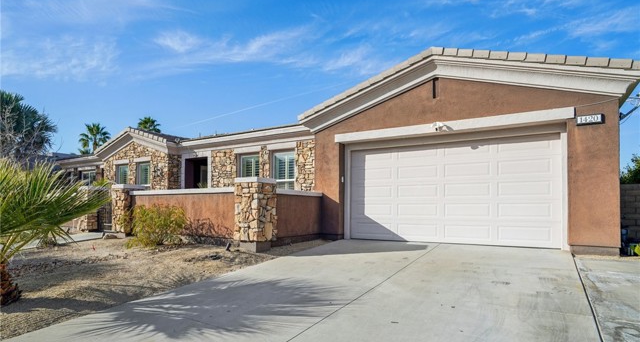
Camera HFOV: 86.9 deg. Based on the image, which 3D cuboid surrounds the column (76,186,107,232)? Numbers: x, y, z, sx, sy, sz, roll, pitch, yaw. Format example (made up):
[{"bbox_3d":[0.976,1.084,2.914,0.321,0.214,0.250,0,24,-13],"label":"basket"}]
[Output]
[{"bbox_3d":[-7.566,1.297,11.305,0.640,1.490,0.640,-2,-5,31],"label":"column"}]

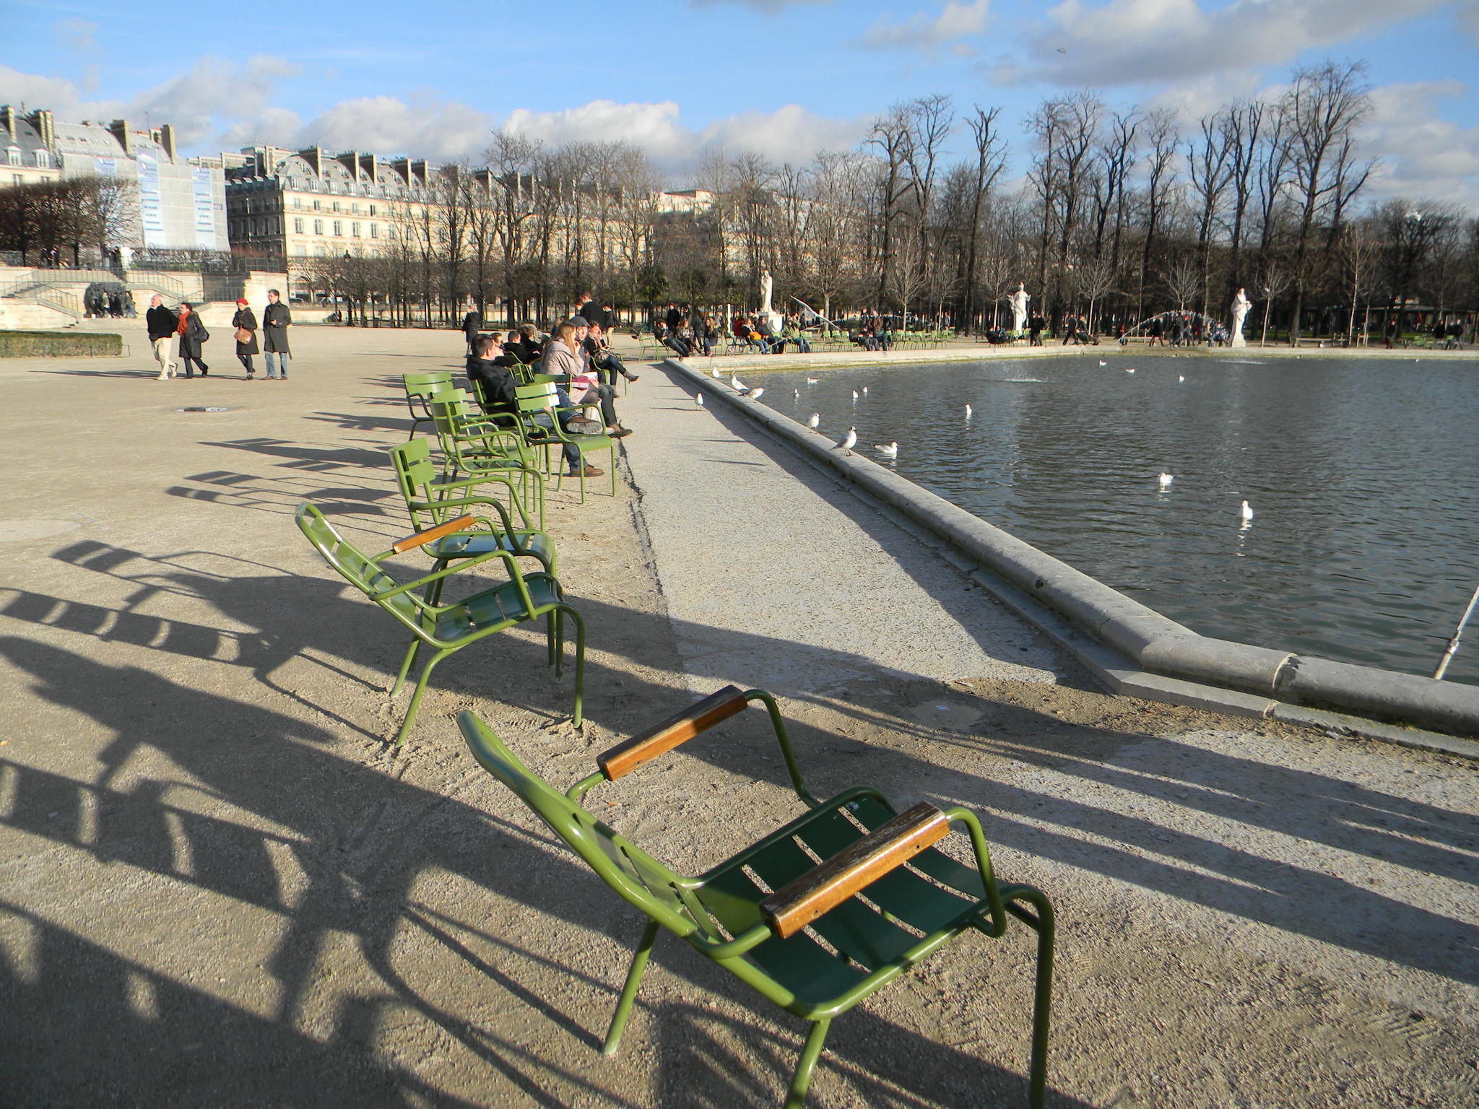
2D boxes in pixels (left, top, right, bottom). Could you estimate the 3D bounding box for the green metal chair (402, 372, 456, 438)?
[{"bbox_3d":[-2.697,-1.233,11.062,0.610,0.880,0.650,10,15,40],"label":"green metal chair"}]

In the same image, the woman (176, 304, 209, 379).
[{"bbox_3d":[-10.800,-4.244,23.614,0.550,1.560,0.600,11,15,41],"label":"woman"}]

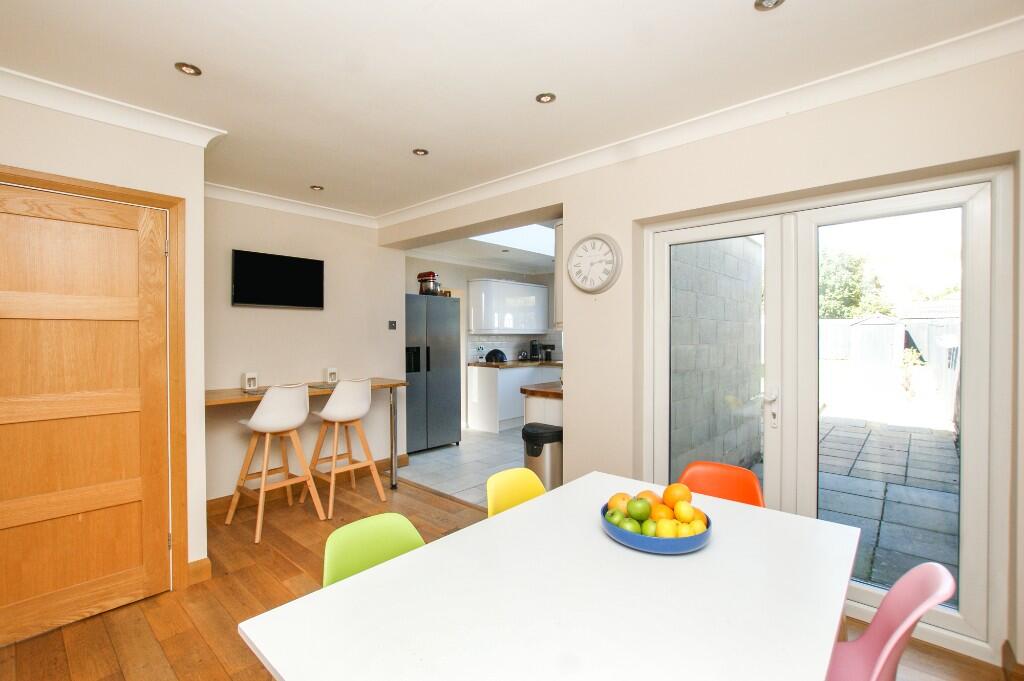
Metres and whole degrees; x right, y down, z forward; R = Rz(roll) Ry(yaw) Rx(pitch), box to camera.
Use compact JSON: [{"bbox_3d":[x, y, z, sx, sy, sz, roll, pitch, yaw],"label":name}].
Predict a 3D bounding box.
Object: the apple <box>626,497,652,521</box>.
[{"bbox_3d":[0.383,0.509,1.281,0.071,0.067,0.071,0,1,0],"label":"apple"}]

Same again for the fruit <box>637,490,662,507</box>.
[{"bbox_3d":[0.395,0.474,1.232,0.077,0.077,0.077,-1,1,-44],"label":"fruit"}]

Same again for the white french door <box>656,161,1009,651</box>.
[{"bbox_3d":[1.406,0.303,2.166,1.461,1.991,0.080,0,1,39],"label":"white french door"}]

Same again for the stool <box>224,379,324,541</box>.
[{"bbox_3d":[-1.705,0.807,3.070,0.530,1.000,0.480,1,1,39],"label":"stool"}]

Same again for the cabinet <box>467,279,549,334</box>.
[{"bbox_3d":[-0.026,-0.471,6.473,1.362,0.753,0.340,-1,1,-44],"label":"cabinet"}]

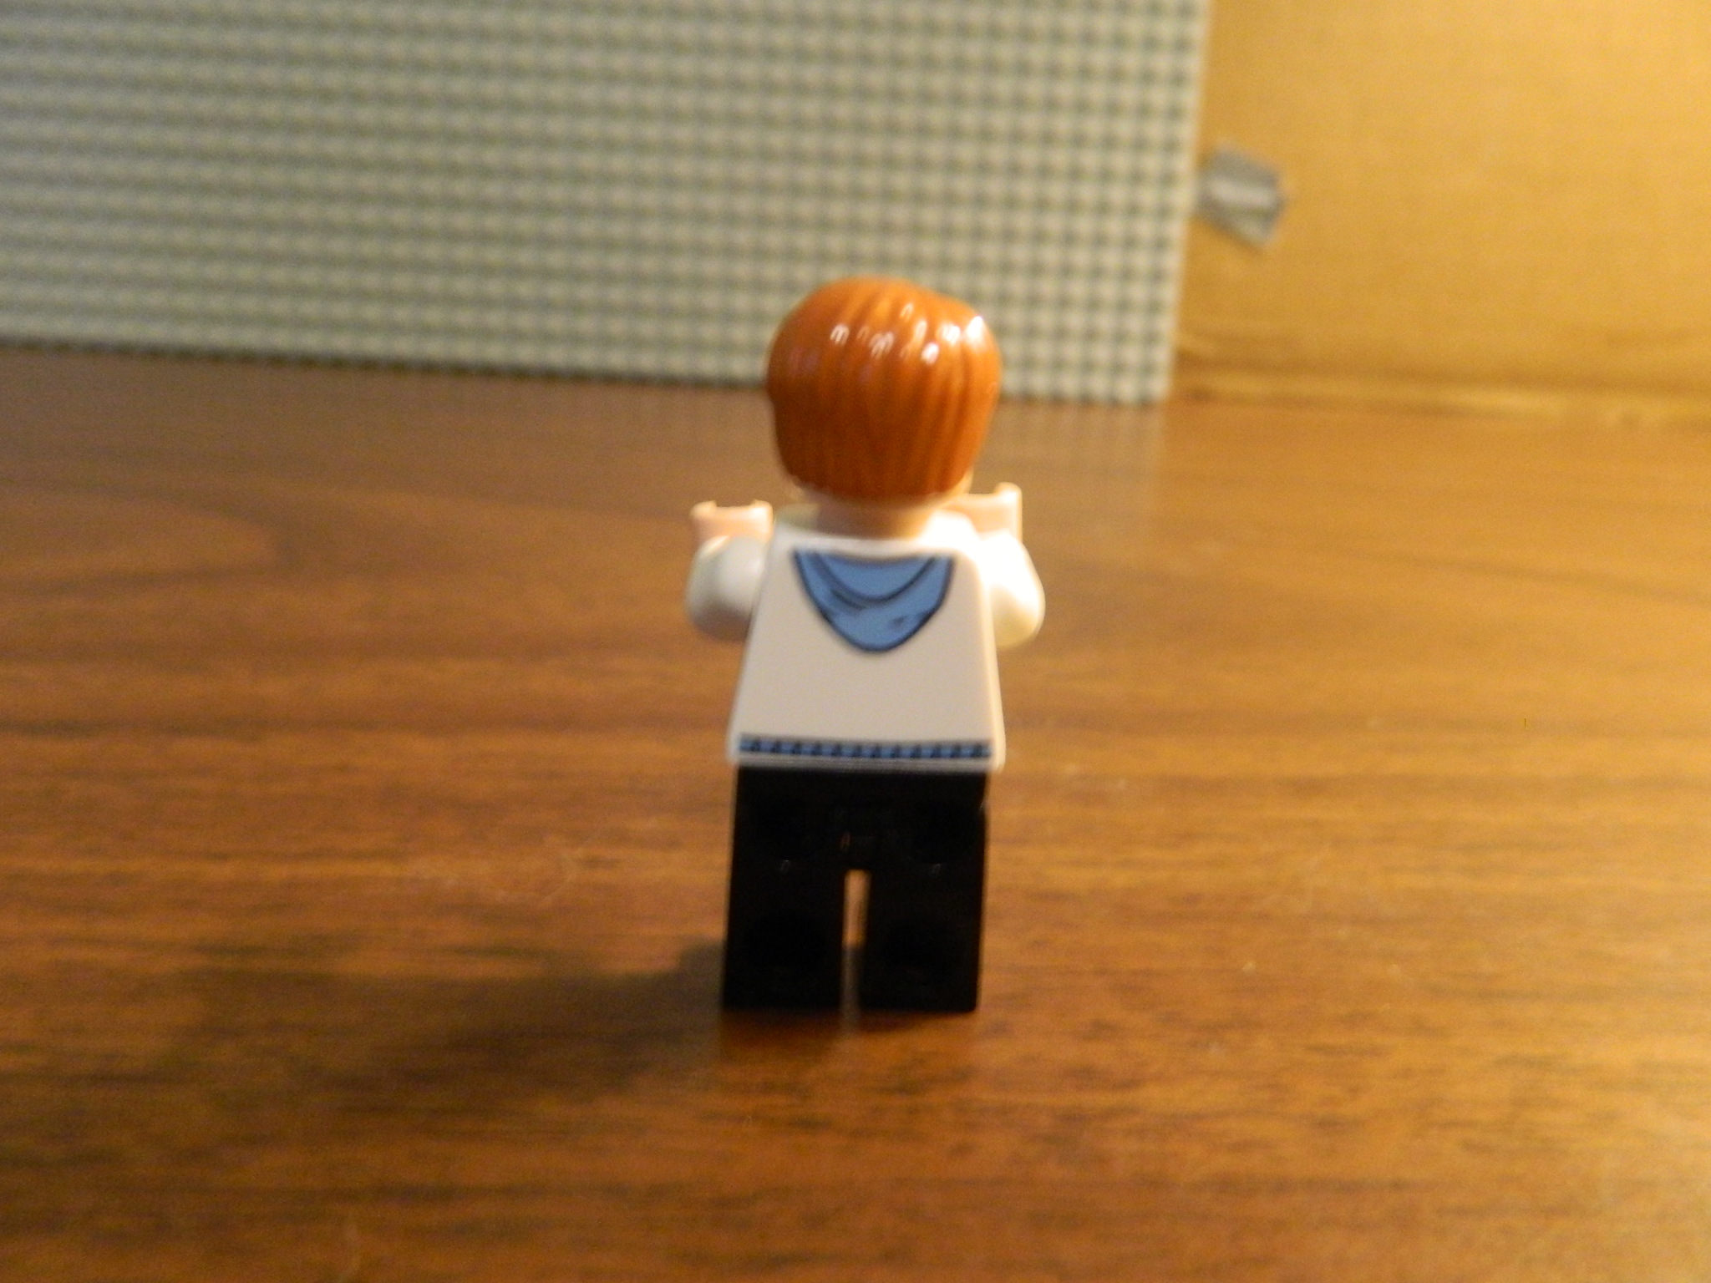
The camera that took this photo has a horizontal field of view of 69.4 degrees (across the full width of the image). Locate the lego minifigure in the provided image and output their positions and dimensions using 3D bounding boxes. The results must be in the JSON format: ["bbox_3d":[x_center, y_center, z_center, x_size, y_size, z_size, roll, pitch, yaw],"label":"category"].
[{"bbox_3d":[0.001,0.000,0.076,0.022,0.042,0.018,2,19,-4],"label":"lego minifigure"}]

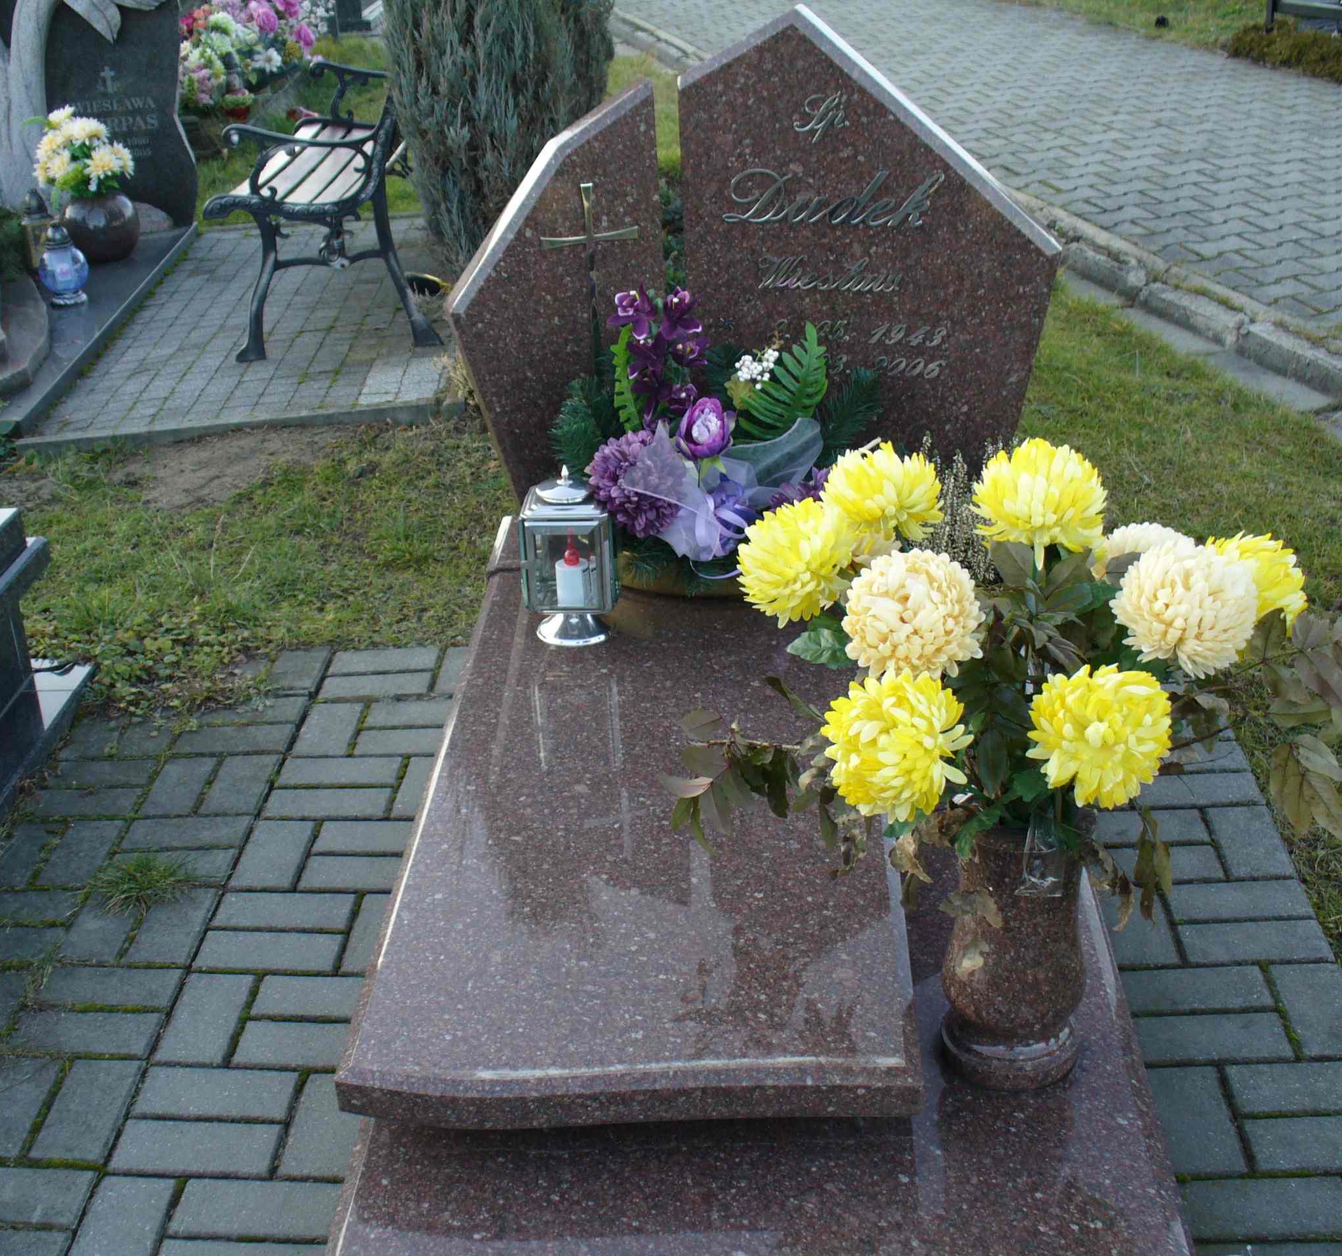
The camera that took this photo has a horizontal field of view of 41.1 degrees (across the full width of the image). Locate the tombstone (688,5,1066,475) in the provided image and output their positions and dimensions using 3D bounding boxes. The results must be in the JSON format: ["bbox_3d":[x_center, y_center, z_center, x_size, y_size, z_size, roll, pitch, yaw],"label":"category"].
[{"bbox_3d":[0.332,-0.570,3.027,0.625,0.925,0.080,0,26,3],"label":"tombstone"}]

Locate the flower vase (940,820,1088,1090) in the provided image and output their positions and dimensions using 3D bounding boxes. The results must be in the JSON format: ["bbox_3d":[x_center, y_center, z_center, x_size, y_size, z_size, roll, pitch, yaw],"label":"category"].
[{"bbox_3d":[0.421,0.408,2.206,0.170,0.285,0.170,0,26,3],"label":"flower vase"}]

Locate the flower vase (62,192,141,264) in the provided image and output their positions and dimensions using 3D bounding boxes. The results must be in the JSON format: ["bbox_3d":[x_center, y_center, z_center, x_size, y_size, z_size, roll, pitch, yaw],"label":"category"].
[{"bbox_3d":[-1.898,-1.333,5.974,0.237,0.233,0.237,0,26,3],"label":"flower vase"}]

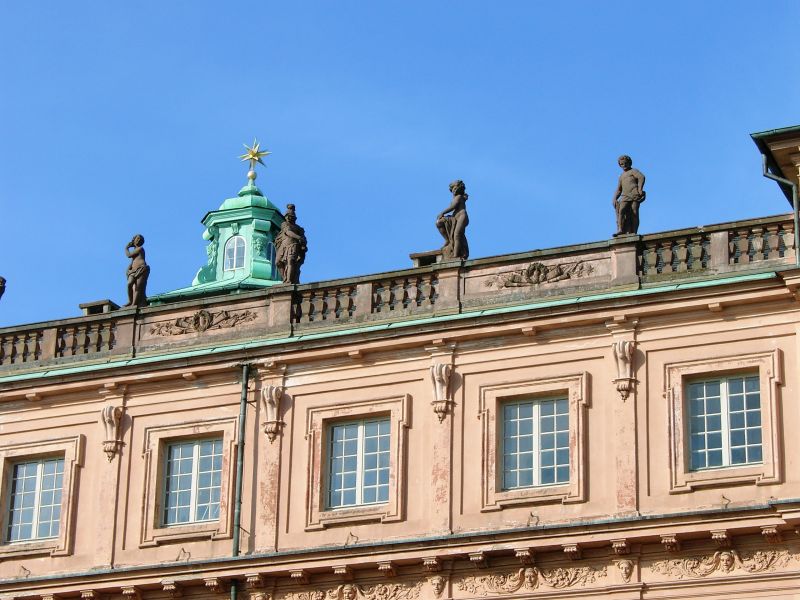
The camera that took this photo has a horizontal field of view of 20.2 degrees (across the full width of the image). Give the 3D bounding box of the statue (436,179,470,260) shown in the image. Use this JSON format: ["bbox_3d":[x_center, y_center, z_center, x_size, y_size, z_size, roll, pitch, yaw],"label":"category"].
[{"bbox_3d":[1.200,-1.733,49.841,0.709,2.089,0.506,12,-24,-24],"label":"statue"}]

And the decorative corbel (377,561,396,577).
[{"bbox_3d":[-0.238,5.577,46.477,0.332,0.251,0.425,-8,-24,22],"label":"decorative corbel"}]

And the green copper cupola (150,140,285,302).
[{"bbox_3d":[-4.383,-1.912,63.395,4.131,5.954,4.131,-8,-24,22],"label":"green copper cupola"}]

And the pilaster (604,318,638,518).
[{"bbox_3d":[4.615,2.352,46.002,0.640,4.212,0.385,-8,-24,22],"label":"pilaster"}]

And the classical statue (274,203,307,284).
[{"bbox_3d":[-2.503,-1.194,50.891,0.720,2.060,0.520,-8,-23,22],"label":"classical statue"}]

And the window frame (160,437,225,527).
[{"bbox_3d":[-4.521,4.052,49.398,1.580,1.959,0.120,-8,-23,22],"label":"window frame"}]

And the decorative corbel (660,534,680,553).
[{"bbox_3d":[5.348,4.787,44.224,0.332,0.251,0.425,-8,-24,22],"label":"decorative corbel"}]

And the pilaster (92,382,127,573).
[{"bbox_3d":[-6.557,3.933,50.508,0.640,4.212,0.385,-8,-24,22],"label":"pilaster"}]

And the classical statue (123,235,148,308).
[{"bbox_3d":[-6.203,-0.638,52.808,0.567,1.946,0.547,-15,-27,35],"label":"classical statue"}]

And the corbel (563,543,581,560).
[{"bbox_3d":[3.486,5.051,44.975,0.332,0.251,0.425,-8,-24,22],"label":"corbel"}]

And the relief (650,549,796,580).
[{"bbox_3d":[6.269,5.121,43.533,2.912,0.460,0.160,-8,-23,22],"label":"relief"}]

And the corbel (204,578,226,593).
[{"bbox_3d":[-3.908,6.033,47.385,0.300,0.216,0.420,-8,-23,22],"label":"corbel"}]

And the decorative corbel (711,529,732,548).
[{"bbox_3d":[6.279,4.655,43.848,0.332,0.251,0.425,-8,-24,22],"label":"decorative corbel"}]

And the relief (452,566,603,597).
[{"bbox_3d":[2.629,5.635,44.990,3.140,0.460,0.160,-8,-23,22],"label":"relief"}]

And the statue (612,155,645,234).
[{"bbox_3d":[4.926,-2.194,48.312,0.668,2.029,0.506,-8,-24,22],"label":"statue"}]

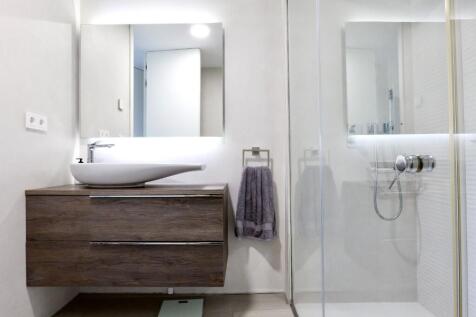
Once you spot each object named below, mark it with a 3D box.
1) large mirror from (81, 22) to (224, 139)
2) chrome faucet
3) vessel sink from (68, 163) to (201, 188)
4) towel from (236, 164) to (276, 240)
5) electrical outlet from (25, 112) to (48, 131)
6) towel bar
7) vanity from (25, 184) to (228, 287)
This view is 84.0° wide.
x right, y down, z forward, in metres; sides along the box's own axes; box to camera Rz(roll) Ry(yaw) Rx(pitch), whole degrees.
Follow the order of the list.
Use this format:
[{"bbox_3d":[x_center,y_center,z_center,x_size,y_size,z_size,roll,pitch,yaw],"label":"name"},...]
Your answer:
[{"bbox_3d":[-0.597,-0.542,1.853,0.991,0.786,0.035,0,-1,1],"label":"large mirror"},{"bbox_3d":[-0.862,-0.034,1.658,0.180,0.135,0.045,-1,-1,16],"label":"chrome faucet"},{"bbox_3d":[-0.626,0.105,1.657,0.827,0.142,0.375,0,-1,1],"label":"vessel sink"},{"bbox_3d":[0.124,0.301,1.788,0.264,0.492,0.105,0,-1,1],"label":"towel"},{"bbox_3d":[-1.117,-0.202,1.466,0.013,0.084,0.154,0,-1,1],"label":"electrical outlet"},{"bbox_3d":[0.127,-0.003,1.824,0.183,0.143,0.070,0,-1,1],"label":"towel bar"},{"bbox_3d":[-0.595,0.428,1.628,1.048,0.506,0.464,0,-1,1],"label":"vanity"}]

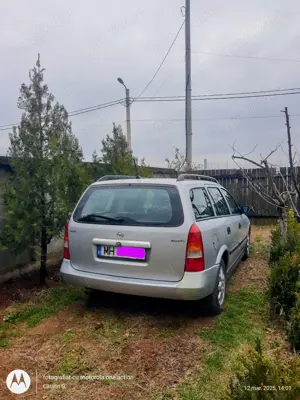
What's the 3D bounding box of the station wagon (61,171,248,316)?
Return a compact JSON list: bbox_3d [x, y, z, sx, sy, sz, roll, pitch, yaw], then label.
[{"bbox_3d":[0.567,0.448,4.800,1.740,1.520,4.280,-1,2,24],"label":"station wagon"}]

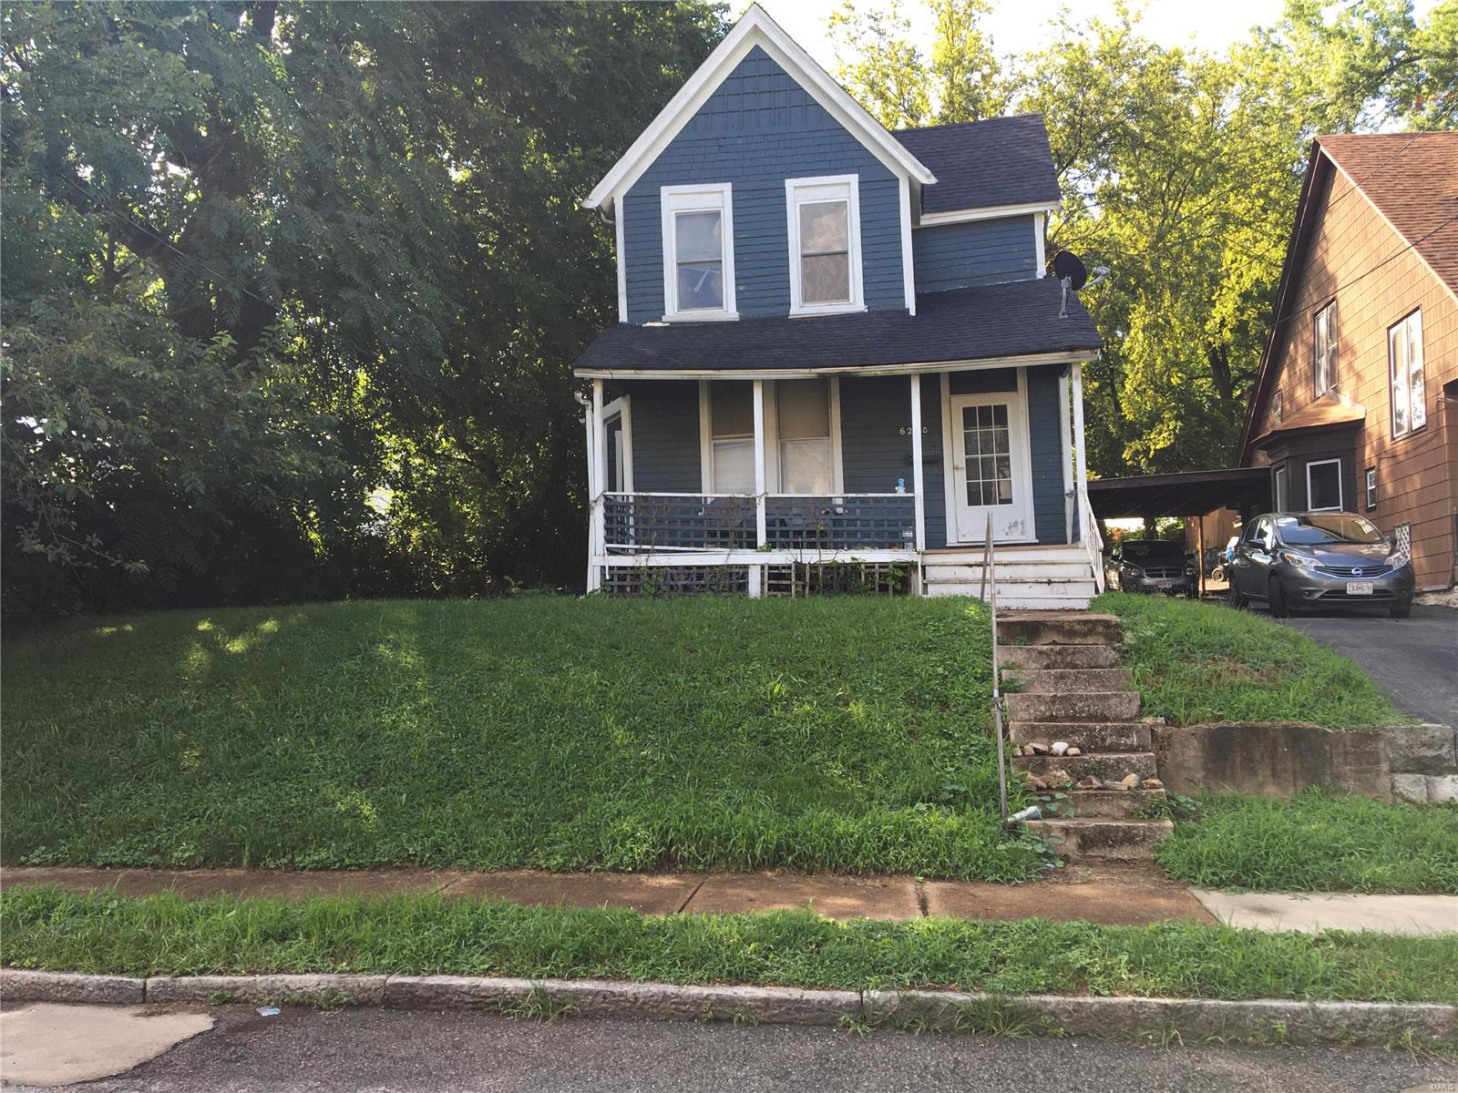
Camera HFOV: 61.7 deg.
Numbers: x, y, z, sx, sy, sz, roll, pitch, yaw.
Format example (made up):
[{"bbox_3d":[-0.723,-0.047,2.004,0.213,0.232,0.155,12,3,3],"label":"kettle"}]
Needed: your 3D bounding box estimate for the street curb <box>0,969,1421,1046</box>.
[{"bbox_3d":[-0.185,1.917,5.139,6.260,0.140,0.180,-1,-5,6],"label":"street curb"}]

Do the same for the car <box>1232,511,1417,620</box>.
[{"bbox_3d":[8.270,0.205,17.250,1.700,1.530,4.150,-2,0,11],"label":"car"}]

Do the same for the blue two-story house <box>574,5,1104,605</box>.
[{"bbox_3d":[1.723,-3.071,19.796,6.324,8.792,11.000,-2,-6,6],"label":"blue two-story house"}]

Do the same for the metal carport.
[{"bbox_3d":[10.315,-0.012,29.814,4.321,2.575,5.800,-2,-6,6],"label":"metal carport"}]

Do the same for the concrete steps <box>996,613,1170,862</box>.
[{"bbox_3d":[2.434,1.273,8.755,0.930,1.538,1.880,-2,-6,6],"label":"concrete steps"}]

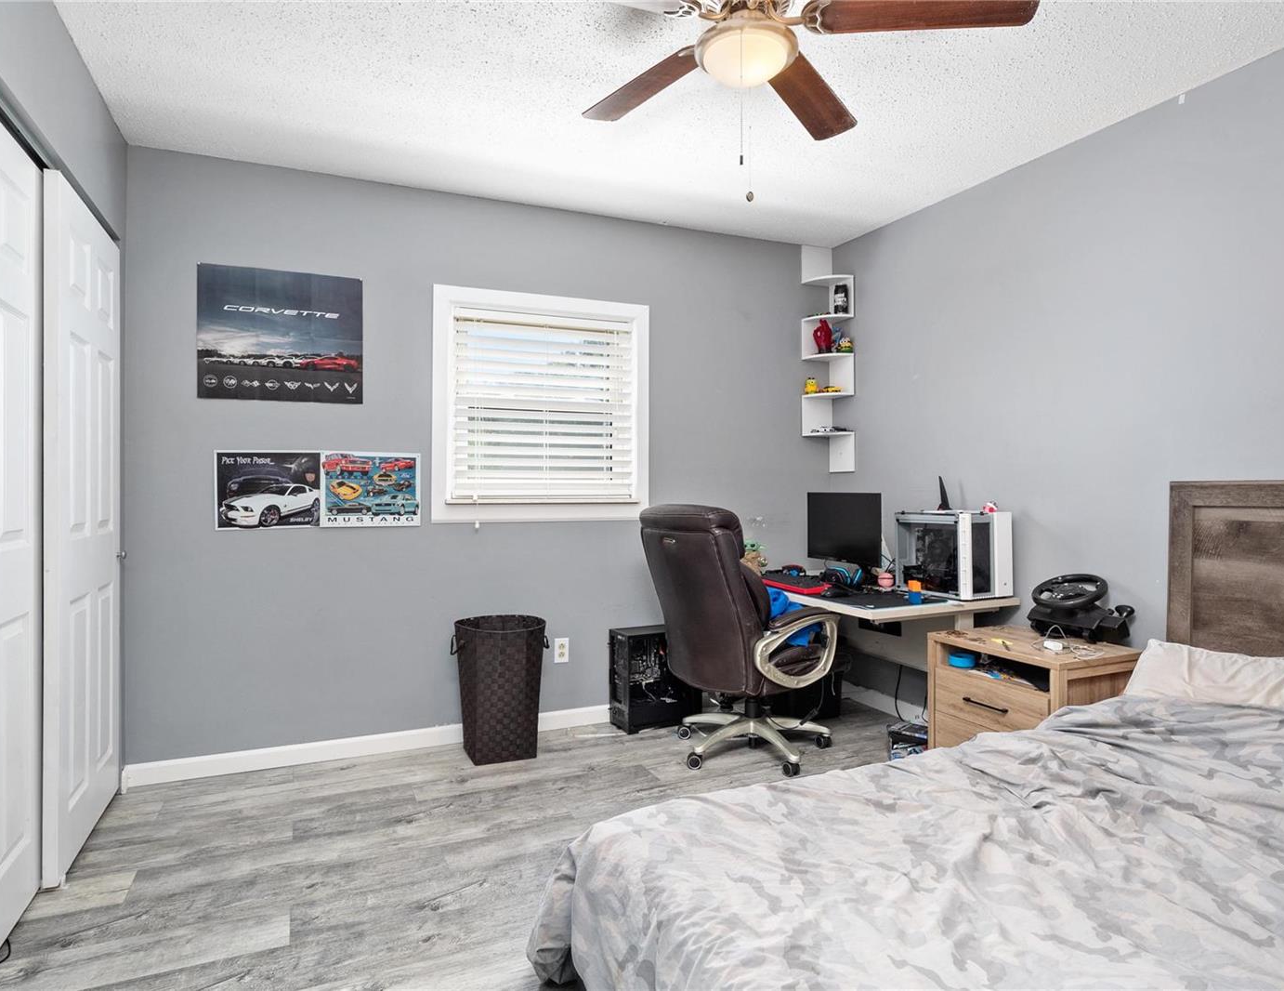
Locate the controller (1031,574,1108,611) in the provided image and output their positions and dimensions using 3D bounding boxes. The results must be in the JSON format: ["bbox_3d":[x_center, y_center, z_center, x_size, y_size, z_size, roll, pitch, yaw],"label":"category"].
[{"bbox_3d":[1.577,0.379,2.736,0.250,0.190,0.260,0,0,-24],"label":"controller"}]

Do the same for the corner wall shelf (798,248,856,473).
[{"bbox_3d":[1.011,-0.744,4.010,0.200,1.230,0.200,0,1,-24],"label":"corner wall shelf"}]

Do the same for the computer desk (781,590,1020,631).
[{"bbox_3d":[0.932,0.760,3.389,0.790,0.705,1.200,0,1,-24],"label":"computer desk"}]

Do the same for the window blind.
[{"bbox_3d":[-0.440,-0.397,3.488,0.905,0.875,0.060,0,1,-24],"label":"window blind"}]

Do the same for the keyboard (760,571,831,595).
[{"bbox_3d":[0.661,0.388,3.295,0.155,0.040,0.450,0,1,-24],"label":"keyboard"}]

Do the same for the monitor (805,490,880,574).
[{"bbox_3d":[1.036,0.203,3.711,0.170,0.430,0.555,0,0,-24],"label":"monitor"}]

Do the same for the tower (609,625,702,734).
[{"bbox_3d":[0.071,0.887,3.640,0.410,0.457,0.195,0,0,-24],"label":"tower"}]

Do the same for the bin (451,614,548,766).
[{"bbox_3d":[-0.610,0.826,3.189,0.410,0.570,0.380,0,1,-24],"label":"bin"}]

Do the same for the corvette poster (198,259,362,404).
[{"bbox_3d":[-1.471,-0.653,3.050,0.610,0.534,0.010,0,0,-24],"label":"corvette poster"}]

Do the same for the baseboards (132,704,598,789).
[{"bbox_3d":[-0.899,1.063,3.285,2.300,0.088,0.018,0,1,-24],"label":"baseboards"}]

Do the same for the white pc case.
[{"bbox_3d":[1.336,0.242,3.194,0.250,0.358,0.415,0,0,-24],"label":"white pc case"}]

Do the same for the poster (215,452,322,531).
[{"bbox_3d":[-1.497,-0.019,3.006,0.395,0.313,0.010,0,1,-24],"label":"poster"}]

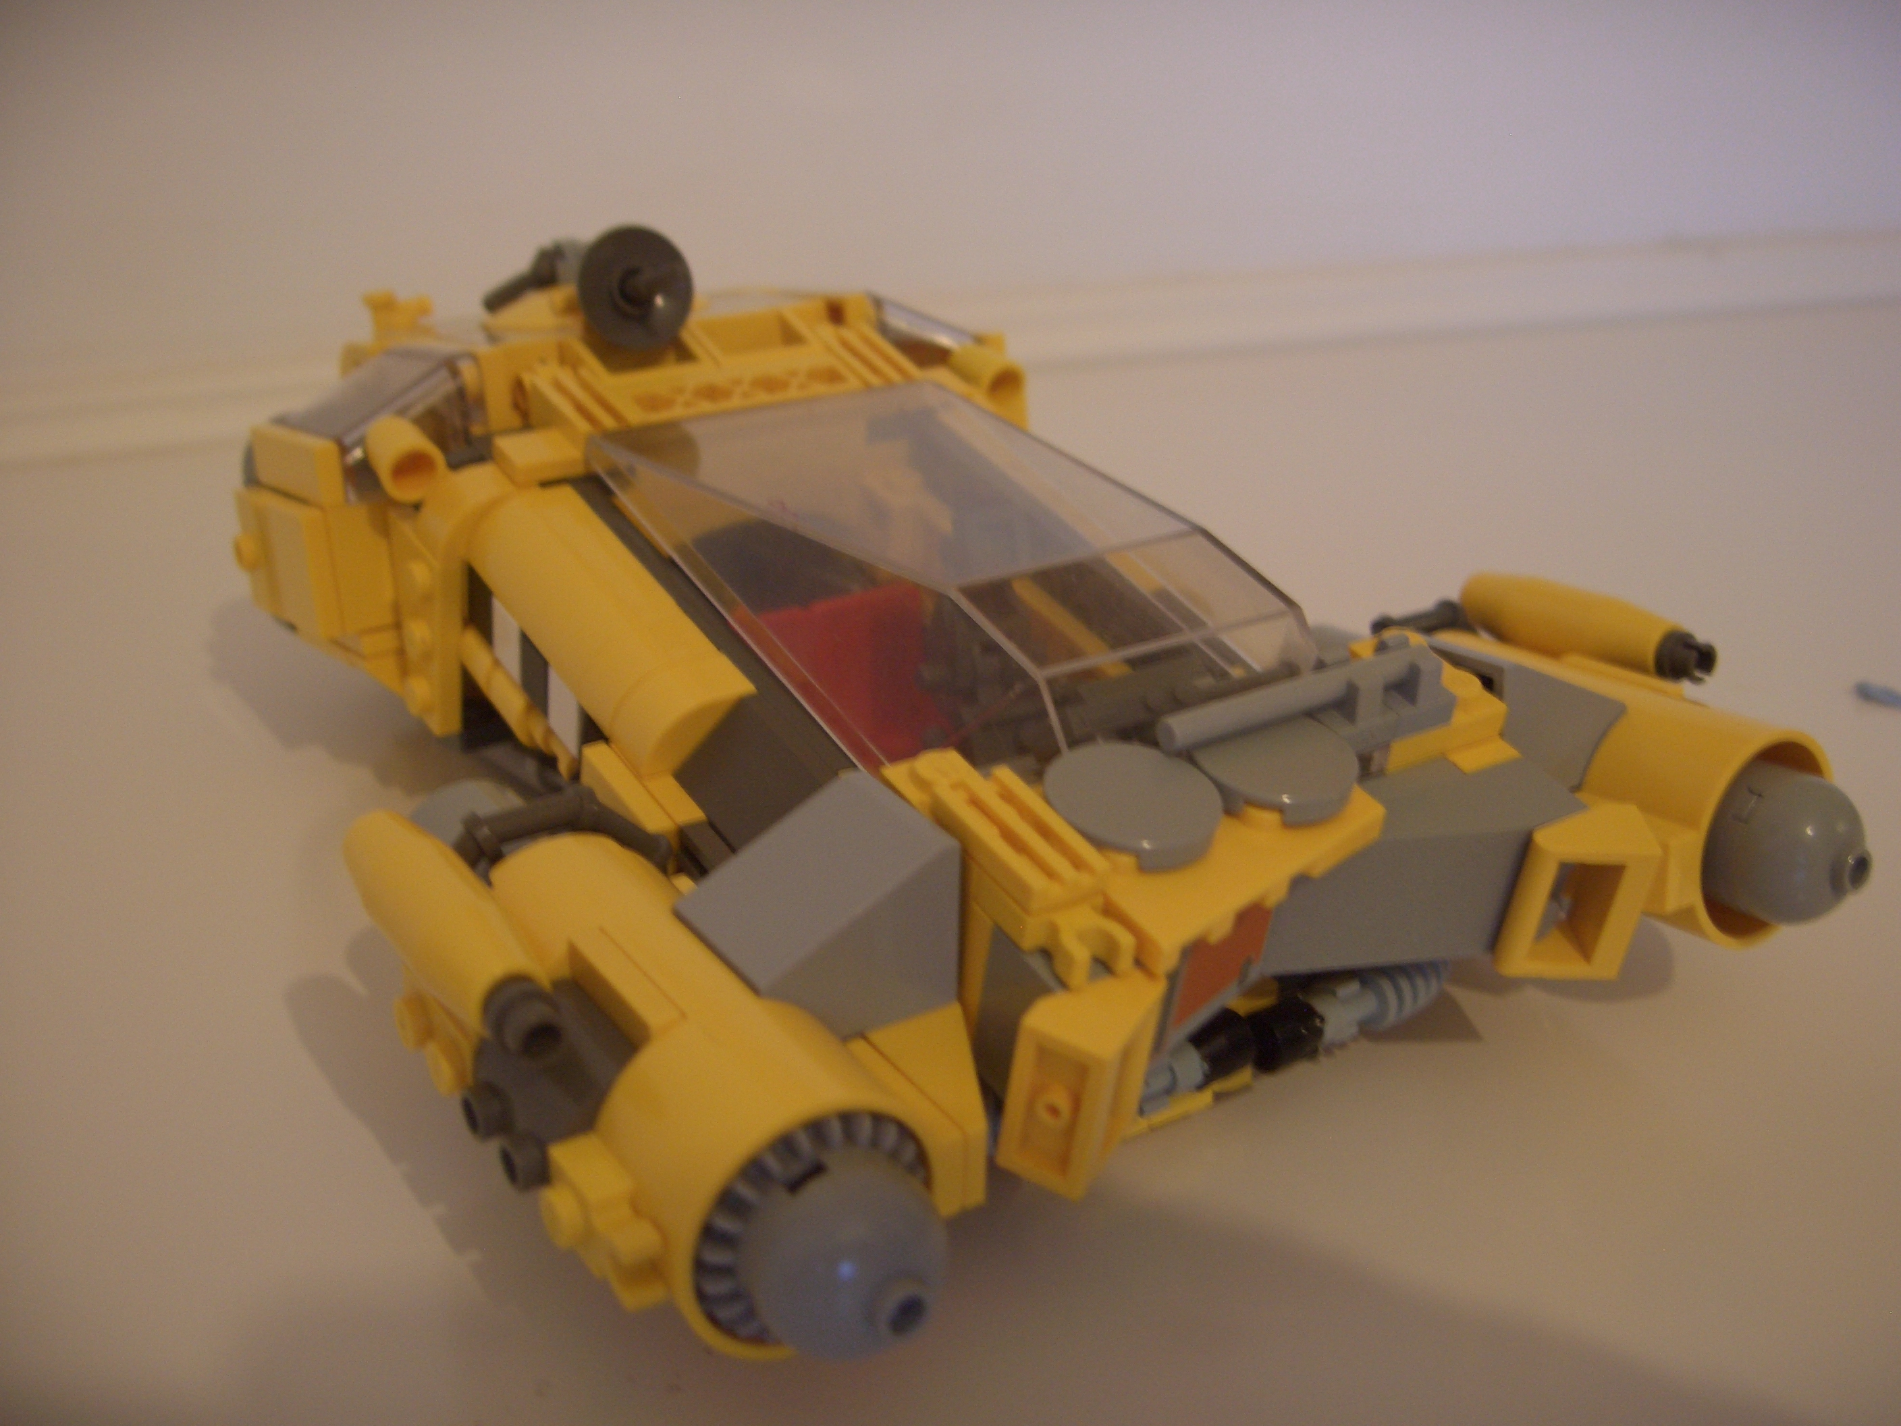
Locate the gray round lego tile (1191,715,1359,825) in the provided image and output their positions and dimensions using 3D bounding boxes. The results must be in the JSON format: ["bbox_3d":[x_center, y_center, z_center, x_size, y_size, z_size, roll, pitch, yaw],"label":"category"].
[{"bbox_3d":[0.030,0.005,0.202,0.016,0.003,0.016,-14,37,-27],"label":"gray round lego tile"}]

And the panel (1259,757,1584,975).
[{"bbox_3d":[0.045,0.017,0.209,0.032,0.016,0.011,-14,37,-27],"label":"panel"}]

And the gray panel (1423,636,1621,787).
[{"bbox_3d":[0.059,-0.002,0.229,0.019,0.016,0.016,-14,24,-27],"label":"gray panel"}]

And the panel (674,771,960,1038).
[{"bbox_3d":[-0.011,0.018,0.187,0.020,0.016,0.016,-14,27,-27],"label":"panel"}]

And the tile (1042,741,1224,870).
[{"bbox_3d":[0.016,0.009,0.194,0.016,0.003,0.016,-14,37,-27],"label":"tile"}]

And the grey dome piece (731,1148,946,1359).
[{"bbox_3d":[-0.006,0.042,0.160,0.016,0.016,0.011,-14,23,-27],"label":"grey dome piece"}]

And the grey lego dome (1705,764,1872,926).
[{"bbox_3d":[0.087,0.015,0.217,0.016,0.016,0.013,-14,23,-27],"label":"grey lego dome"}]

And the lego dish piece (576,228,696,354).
[{"bbox_3d":[-0.042,-0.055,0.280,0.016,0.016,0.004,0,4,-29],"label":"lego dish piece"}]

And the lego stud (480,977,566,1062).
[{"bbox_3d":[-0.034,0.025,0.173,0.006,0.006,0.006,-14,23,-27],"label":"lego stud"}]

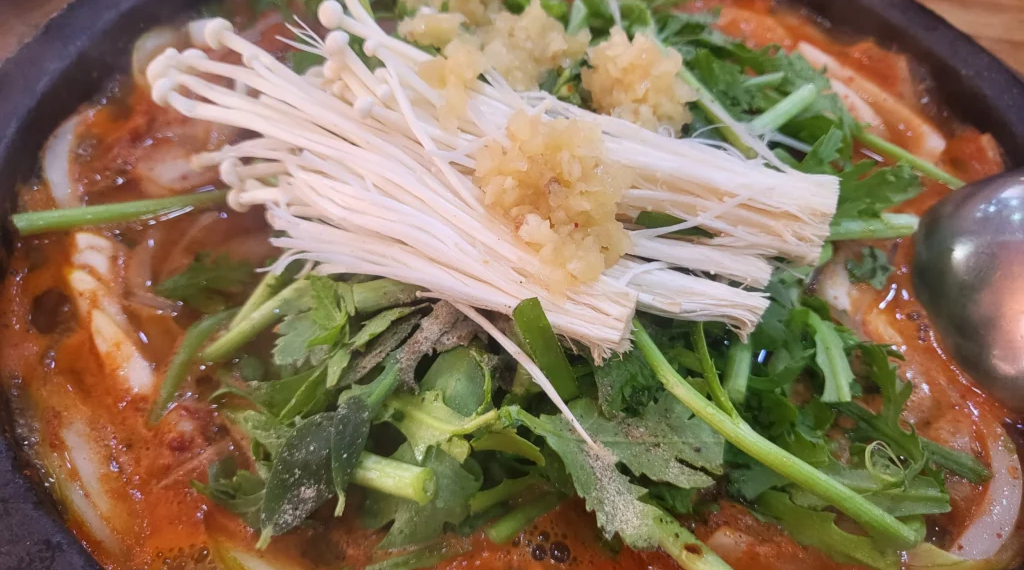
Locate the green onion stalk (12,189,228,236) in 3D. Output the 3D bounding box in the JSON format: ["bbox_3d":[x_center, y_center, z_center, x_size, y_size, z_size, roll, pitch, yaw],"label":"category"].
[{"bbox_3d":[-0.091,-0.018,0.184,0.051,0.005,0.005,-10,55,-15],"label":"green onion stalk"}]

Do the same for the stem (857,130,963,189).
[{"bbox_3d":[0.111,-0.036,0.216,0.036,0.004,0.004,31,56,9],"label":"stem"}]

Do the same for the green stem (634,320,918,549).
[{"bbox_3d":[0.046,0.028,0.143,0.066,0.006,0.007,38,58,5],"label":"green stem"}]

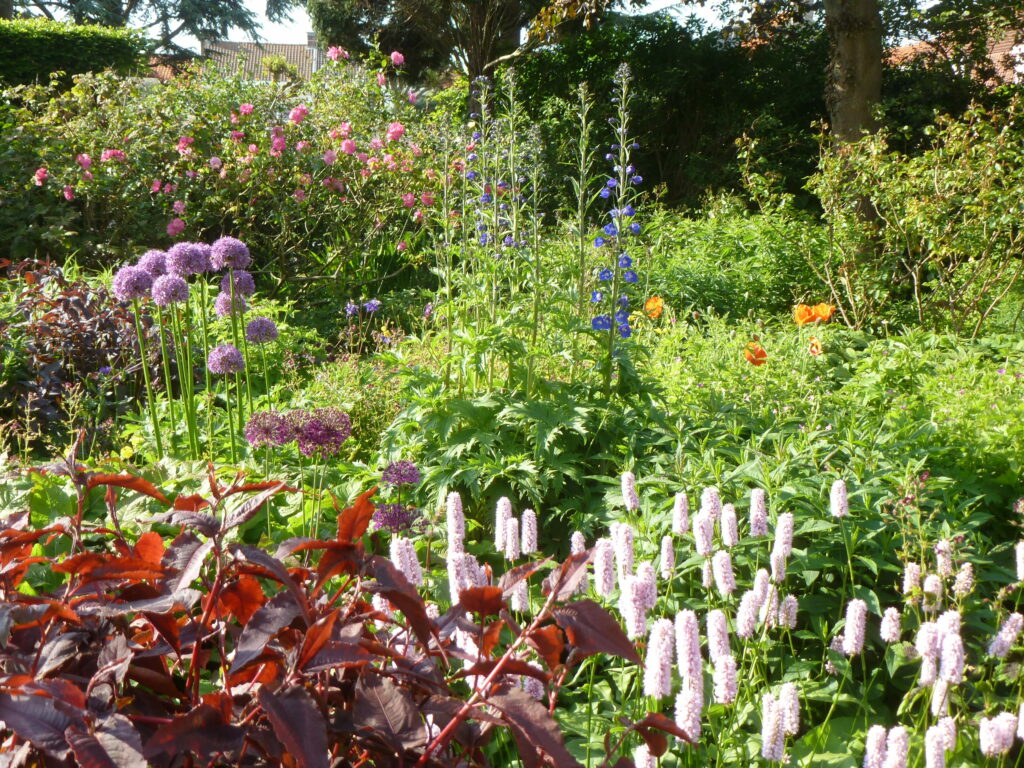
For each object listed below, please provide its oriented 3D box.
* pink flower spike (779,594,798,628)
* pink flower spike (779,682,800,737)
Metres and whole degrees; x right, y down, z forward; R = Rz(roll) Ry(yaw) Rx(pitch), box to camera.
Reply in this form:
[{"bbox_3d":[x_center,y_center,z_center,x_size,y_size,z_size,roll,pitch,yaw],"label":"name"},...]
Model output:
[{"bbox_3d":[0.349,0.288,1.680,0.020,0.041,0.020,6,12,0],"label":"pink flower spike"},{"bbox_3d":[0.307,0.361,1.480,0.022,0.058,0.022,-4,9,0],"label":"pink flower spike"}]

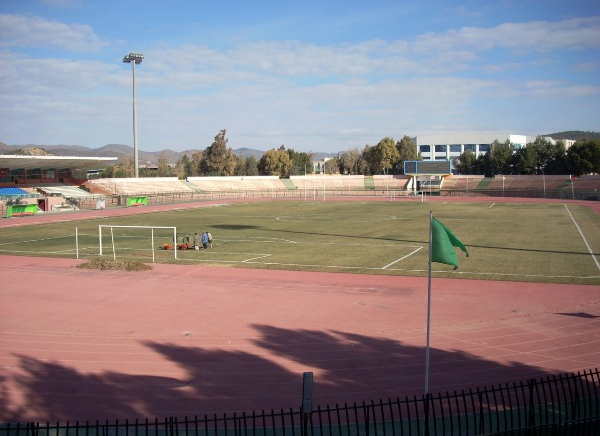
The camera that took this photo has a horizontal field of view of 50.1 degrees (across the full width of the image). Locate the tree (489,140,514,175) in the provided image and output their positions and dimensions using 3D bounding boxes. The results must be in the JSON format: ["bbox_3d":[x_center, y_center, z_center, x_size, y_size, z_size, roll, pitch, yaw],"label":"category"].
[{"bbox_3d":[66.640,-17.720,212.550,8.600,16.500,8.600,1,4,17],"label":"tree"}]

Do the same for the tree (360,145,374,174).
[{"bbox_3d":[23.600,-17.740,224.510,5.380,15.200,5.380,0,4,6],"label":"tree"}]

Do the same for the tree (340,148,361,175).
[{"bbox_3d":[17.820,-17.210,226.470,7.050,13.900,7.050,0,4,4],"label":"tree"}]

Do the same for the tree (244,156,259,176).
[{"bbox_3d":[-15.850,-14.250,212.140,4.460,12.500,4.240,0,4,0],"label":"tree"}]

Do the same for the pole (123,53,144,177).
[{"bbox_3d":[-43.610,-23.940,170.150,5.500,38.800,3.200,-3,5,-35],"label":"pole"}]

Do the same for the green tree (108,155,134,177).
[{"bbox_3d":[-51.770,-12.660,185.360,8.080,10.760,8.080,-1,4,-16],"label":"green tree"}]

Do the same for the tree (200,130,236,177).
[{"bbox_3d":[-26.340,-18.520,205.660,12.150,19.580,12.150,-1,4,-7],"label":"tree"}]

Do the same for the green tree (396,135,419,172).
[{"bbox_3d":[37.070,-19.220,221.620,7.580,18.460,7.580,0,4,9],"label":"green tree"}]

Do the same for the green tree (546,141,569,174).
[{"bbox_3d":[79.500,-15.970,197.950,6.790,16.500,6.450,0,4,0],"label":"green tree"}]

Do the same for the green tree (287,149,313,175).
[{"bbox_3d":[0.010,-15.470,213.060,8.300,14.600,7.890,0,4,0],"label":"green tree"}]

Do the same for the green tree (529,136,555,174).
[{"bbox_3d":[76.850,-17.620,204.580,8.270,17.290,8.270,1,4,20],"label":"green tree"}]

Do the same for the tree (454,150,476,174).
[{"bbox_3d":[54.360,-15.400,210.050,6.550,14.100,6.220,0,4,0],"label":"tree"}]

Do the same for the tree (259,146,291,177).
[{"bbox_3d":[-8.020,-15.570,210.040,10.810,15.300,10.270,0,4,0],"label":"tree"}]

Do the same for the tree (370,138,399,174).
[{"bbox_3d":[28.490,-17.720,214.920,10.060,18.450,9.550,0,4,0],"label":"tree"}]

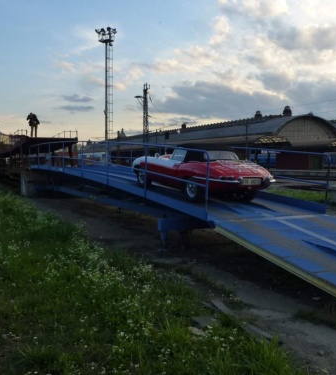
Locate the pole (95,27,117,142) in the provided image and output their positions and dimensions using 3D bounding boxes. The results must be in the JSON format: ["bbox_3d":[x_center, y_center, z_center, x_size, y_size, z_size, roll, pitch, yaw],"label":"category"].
[{"bbox_3d":[-8.832,-12.218,58.445,3.100,21.541,2.900,0,3,0],"label":"pole"}]

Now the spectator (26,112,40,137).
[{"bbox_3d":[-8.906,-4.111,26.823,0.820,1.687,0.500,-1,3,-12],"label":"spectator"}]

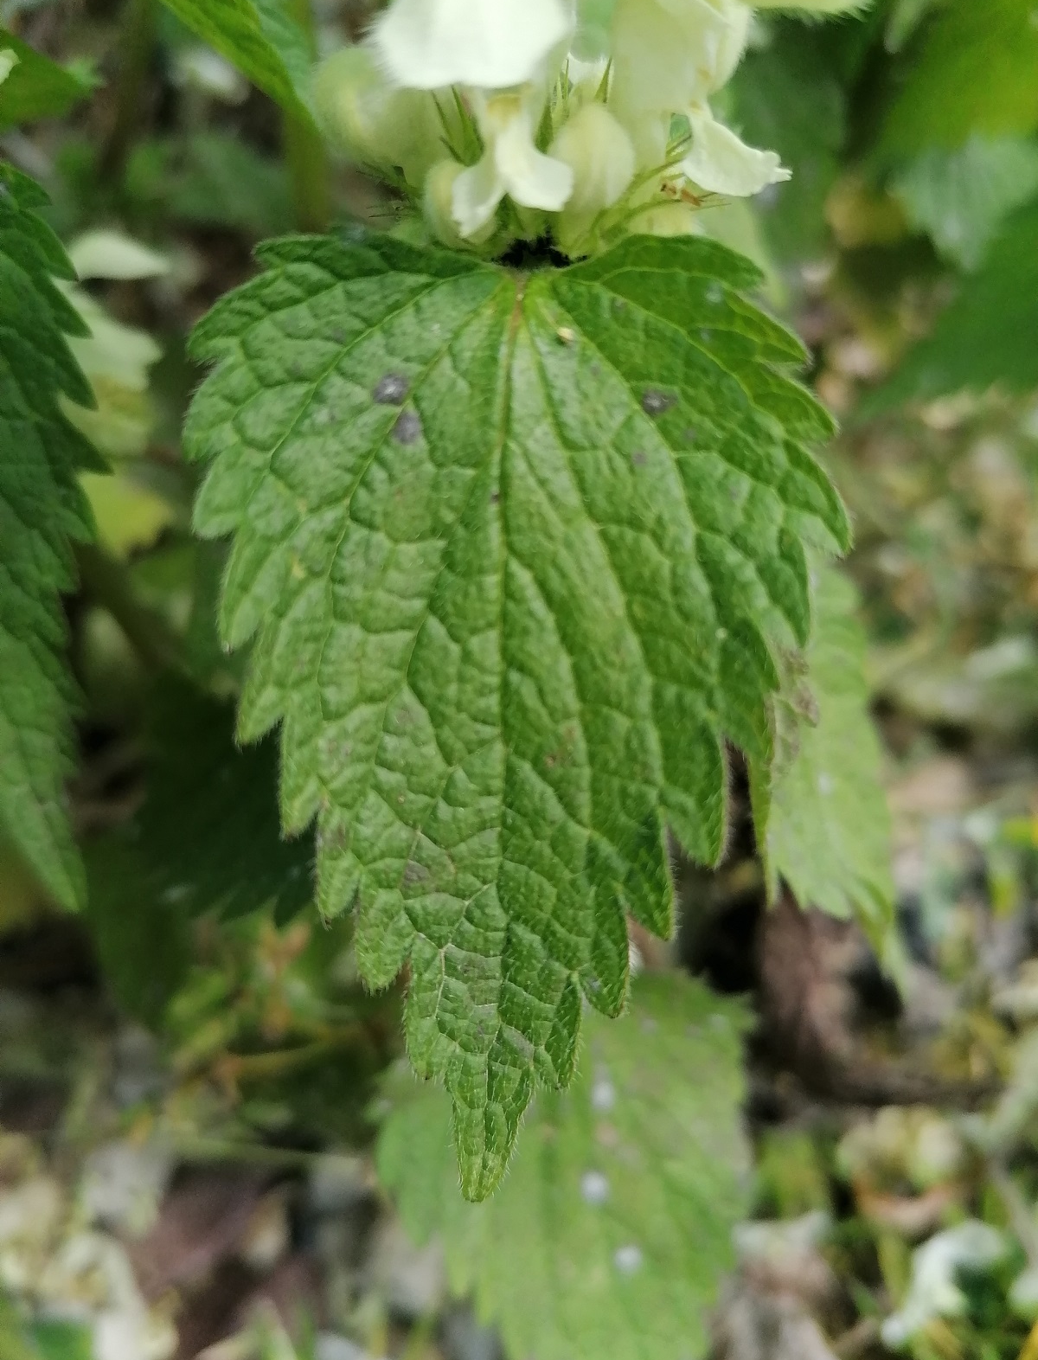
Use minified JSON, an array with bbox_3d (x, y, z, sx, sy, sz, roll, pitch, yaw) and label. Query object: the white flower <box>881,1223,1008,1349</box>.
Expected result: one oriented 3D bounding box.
[{"bbox_3d":[0.075,0.107,0.190,0.022,0.018,0.020,23,41,30],"label":"white flower"}]

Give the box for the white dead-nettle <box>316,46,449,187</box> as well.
[{"bbox_3d":[-0.013,-0.052,0.100,0.014,0.014,0.012,-14,37,-19],"label":"white dead-nettle"}]

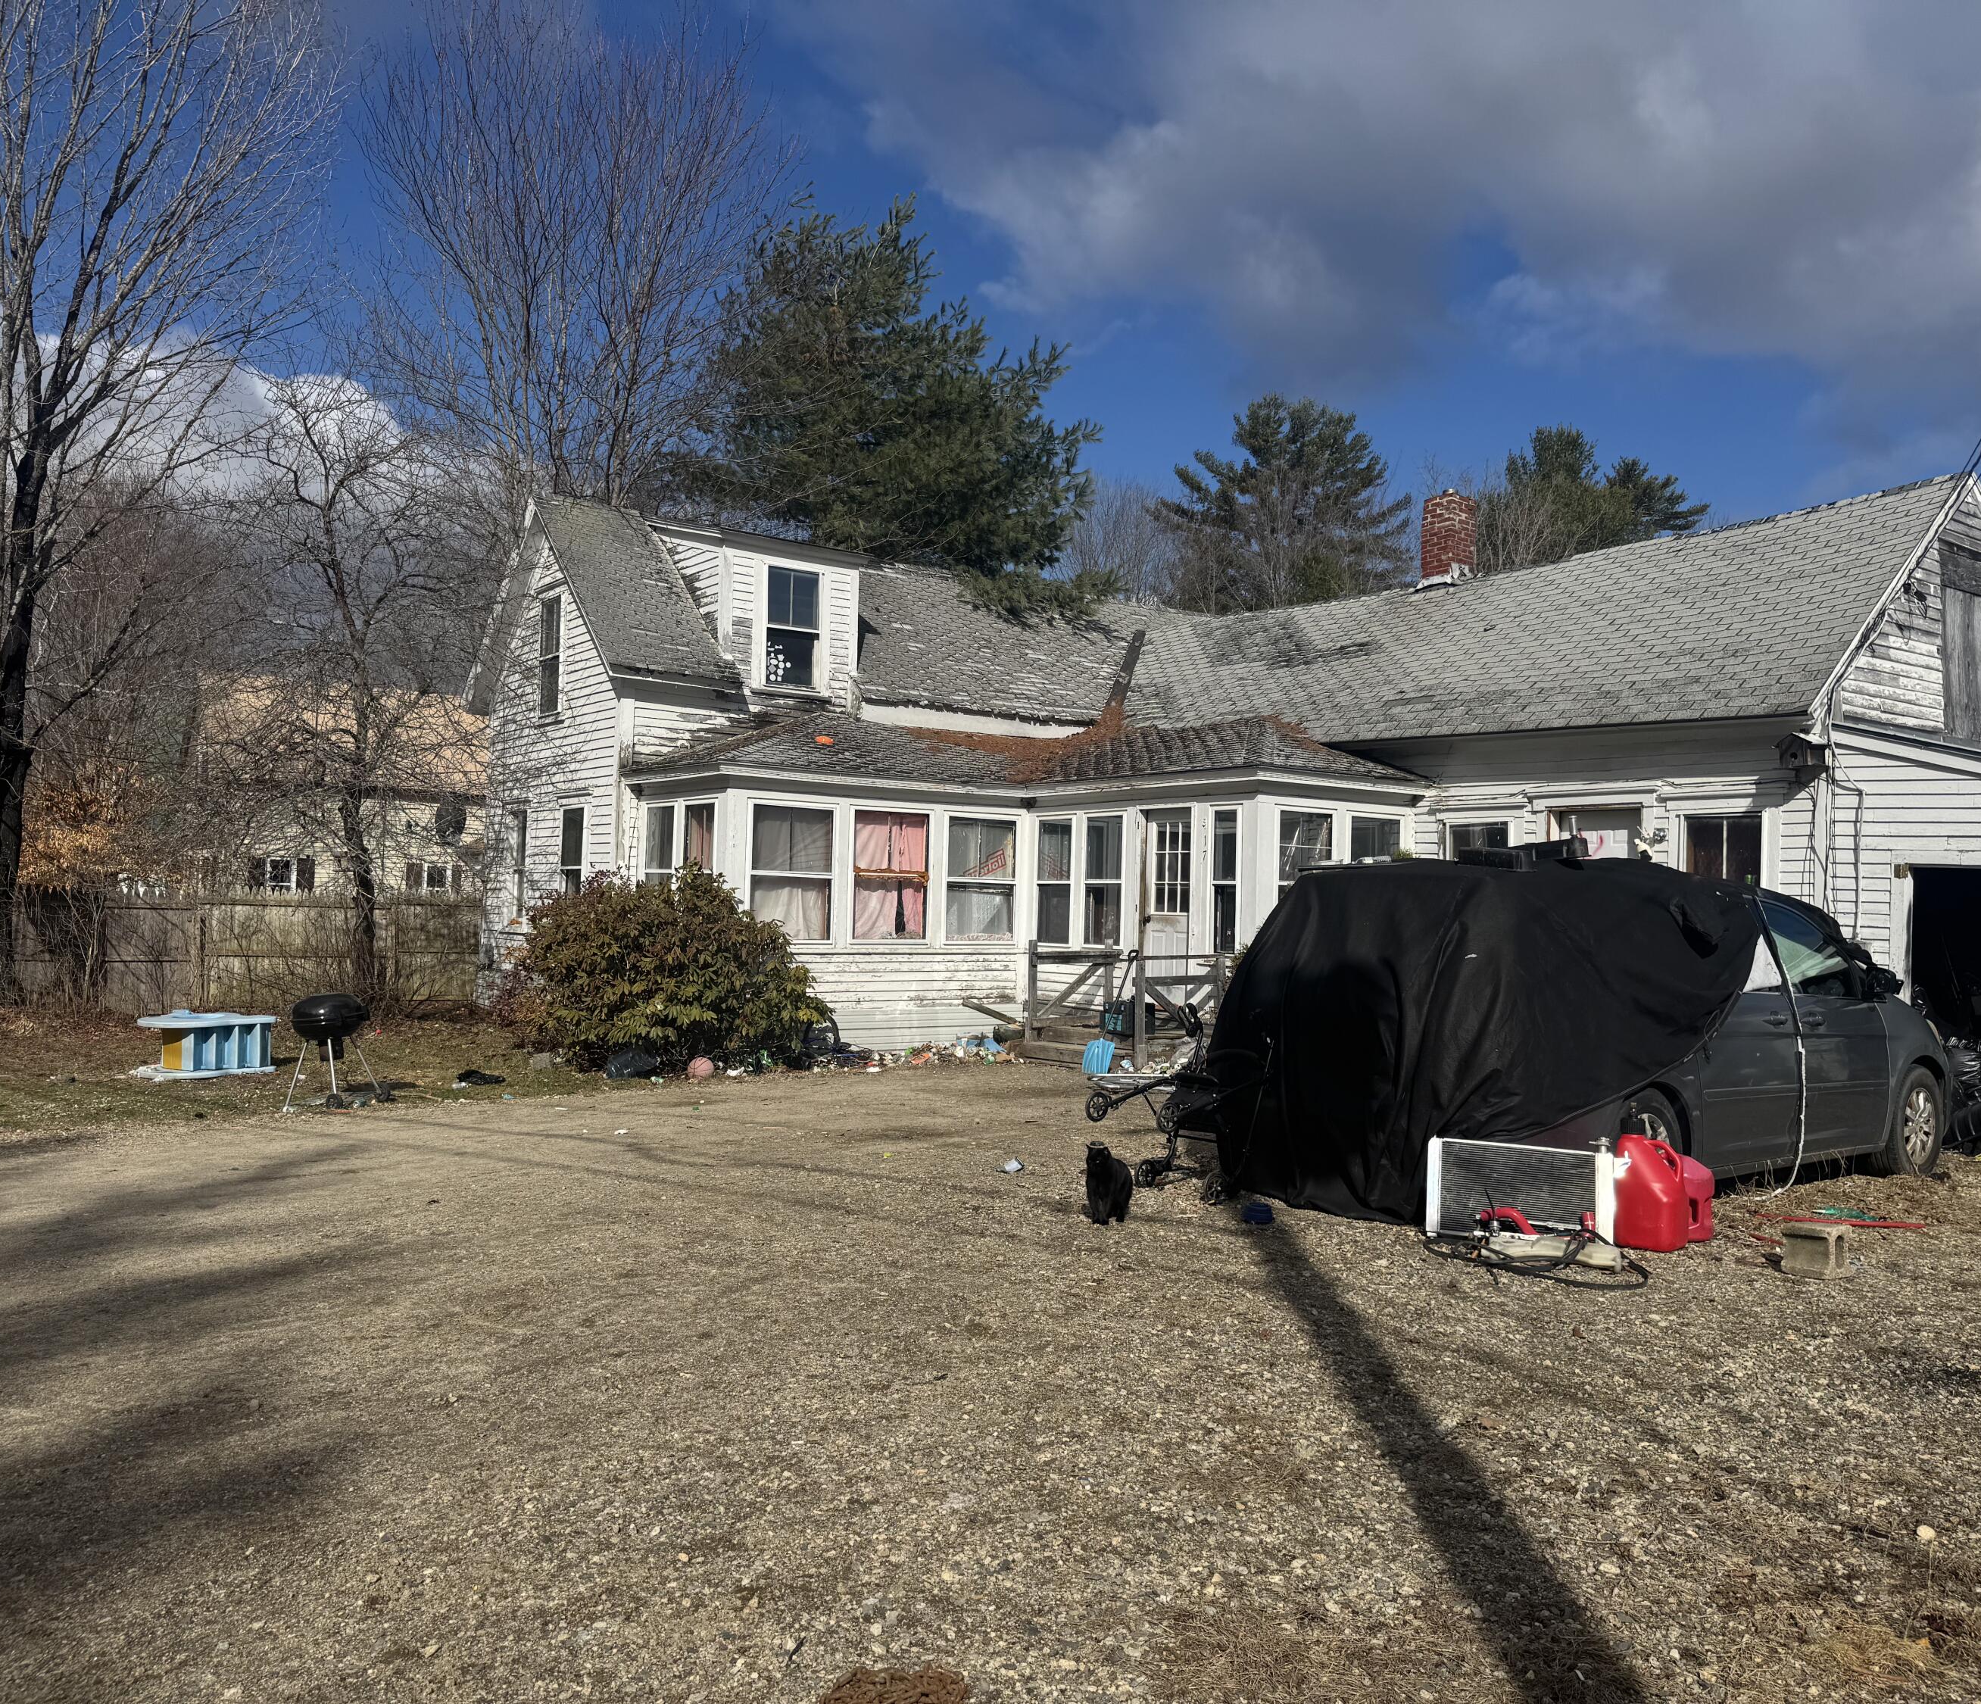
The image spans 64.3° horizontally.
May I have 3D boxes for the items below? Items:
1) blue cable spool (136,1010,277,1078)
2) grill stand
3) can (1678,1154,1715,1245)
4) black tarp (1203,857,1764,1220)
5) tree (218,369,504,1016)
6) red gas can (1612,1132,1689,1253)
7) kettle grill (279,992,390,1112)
[{"bbox_3d":[-6.616,1.618,13.300,1.050,0.530,0.820,3,-3,-38],"label":"blue cable spool"},{"bbox_3d":[-4.584,1.497,11.036,0.720,0.560,0.600,1,-2,0],"label":"grill stand"},{"bbox_3d":[3.190,1.588,7.250,0.260,0.400,0.250,1,-2,20],"label":"can"},{"bbox_3d":[2.826,0.965,8.662,2.700,1.740,1.960,3,-3,-37],"label":"black tarp"},{"bbox_3d":[-8.998,-2.335,22.400,4.000,8.900,3.900,1,-2,0],"label":"tree"},{"bbox_3d":[2.913,1.496,6.950,0.280,0.520,0.250,-1,-3,40],"label":"red gas can"},{"bbox_3d":[-4.705,1.432,11.300,0.700,0.850,0.660,2,-2,-20],"label":"kettle grill"}]

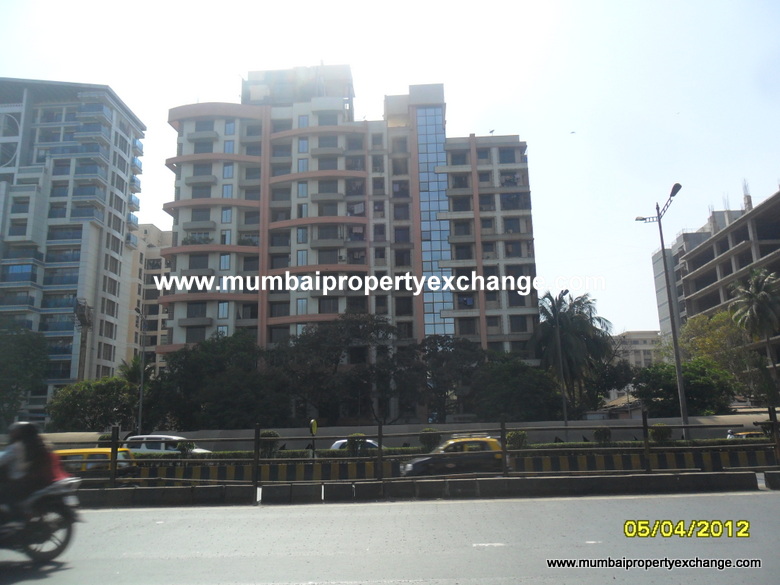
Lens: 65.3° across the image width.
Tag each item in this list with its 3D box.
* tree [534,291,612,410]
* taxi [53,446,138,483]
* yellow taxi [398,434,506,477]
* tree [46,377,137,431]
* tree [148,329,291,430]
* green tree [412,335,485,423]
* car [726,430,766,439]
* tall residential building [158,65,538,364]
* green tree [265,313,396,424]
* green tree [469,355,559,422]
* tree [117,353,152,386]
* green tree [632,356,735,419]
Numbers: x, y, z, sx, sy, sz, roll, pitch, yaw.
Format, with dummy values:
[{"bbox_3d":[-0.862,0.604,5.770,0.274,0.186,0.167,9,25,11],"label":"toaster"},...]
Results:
[{"bbox_3d":[14.218,5.755,46.772,6.017,12.088,6.000,-2,-12,0],"label":"tree"},{"bbox_3d":[-10.871,6.253,21.265,3.500,1.600,1.500,-2,-13,2],"label":"taxi"},{"bbox_3d":[2.237,5.797,21.059,3.520,1.630,1.520,-2,-13,2],"label":"yellow taxi"},{"bbox_3d":[-20.929,9.112,42.546,6.100,6.300,5.600,-2,-13,2],"label":"tree"},{"bbox_3d":[-12.523,7.551,44.559,9.800,9.800,8.300,-2,-13,2],"label":"tree"},{"bbox_3d":[4.388,7.536,44.278,5.300,8.900,5.000,-2,-13,2],"label":"green tree"},{"bbox_3d":[20.061,8.509,33.563,3.800,1.500,1.550,-2,-13,2],"label":"car"},{"bbox_3d":[-4.645,-5.193,81.034,44.000,49.200,20.000,-2,-12,2],"label":"tall residential building"},{"bbox_3d":[-4.295,6.851,44.844,9.500,10.800,8.300,-2,-13,2],"label":"green tree"},{"bbox_3d":[8.721,7.888,42.454,6.300,7.000,5.800,-2,-13,2],"label":"green tree"},{"bbox_3d":[-21.636,9.667,51.180,3.600,9.100,3.600,-2,-13,2],"label":"tree"},{"bbox_3d":[19.916,7.621,40.960,6.600,6.500,6.000,-2,-13,2],"label":"green tree"}]

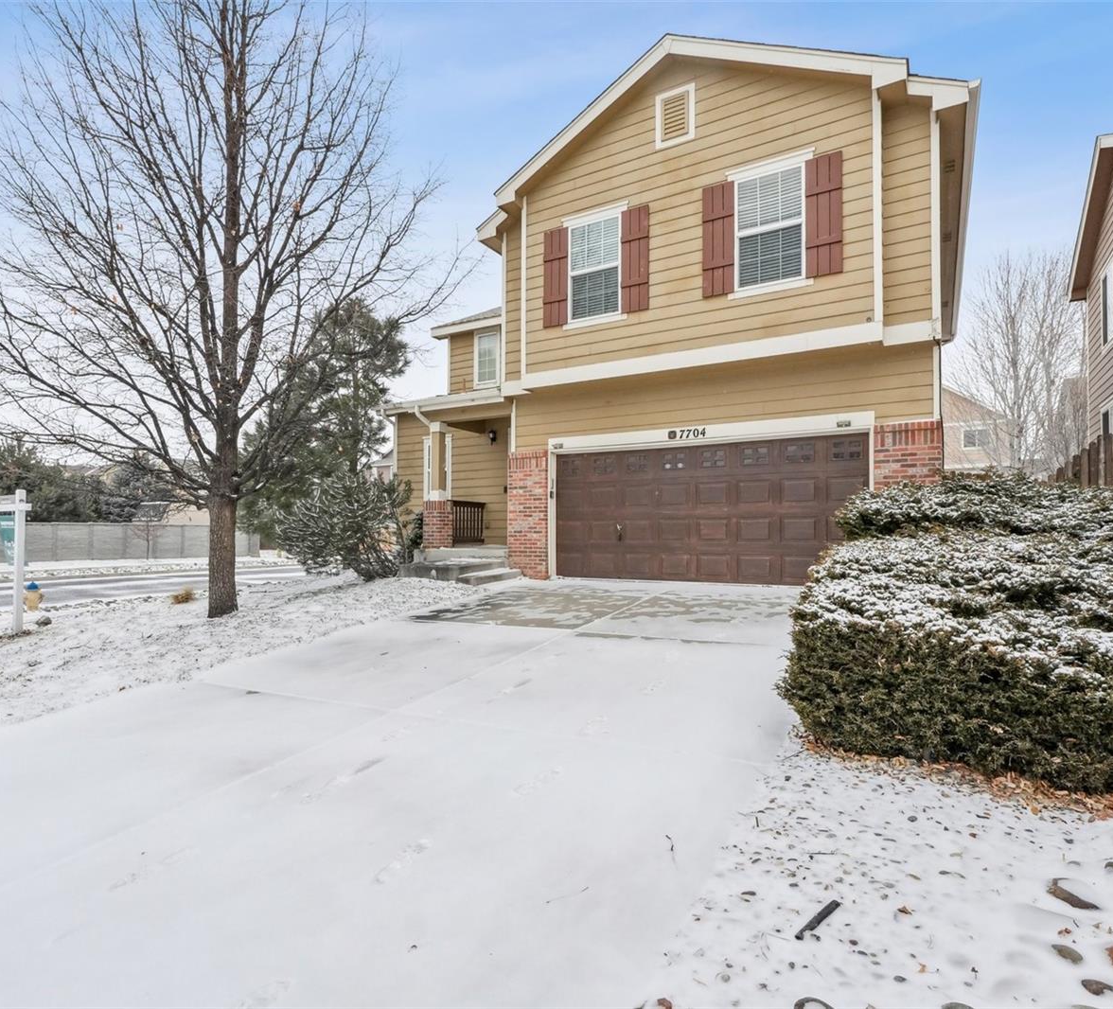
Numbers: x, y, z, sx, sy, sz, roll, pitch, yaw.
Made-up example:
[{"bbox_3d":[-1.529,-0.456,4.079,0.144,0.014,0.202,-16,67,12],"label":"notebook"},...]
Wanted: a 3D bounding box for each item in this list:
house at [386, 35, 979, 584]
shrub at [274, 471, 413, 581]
[{"bbox_3d":[2.885,-2.590,15.138,11.500,7.850,11.950,-1,-1,31],"label":"house"},{"bbox_3d":[-3.814,0.395,11.400,2.350,2.000,2.300,-1,-1,31],"label":"shrub"}]

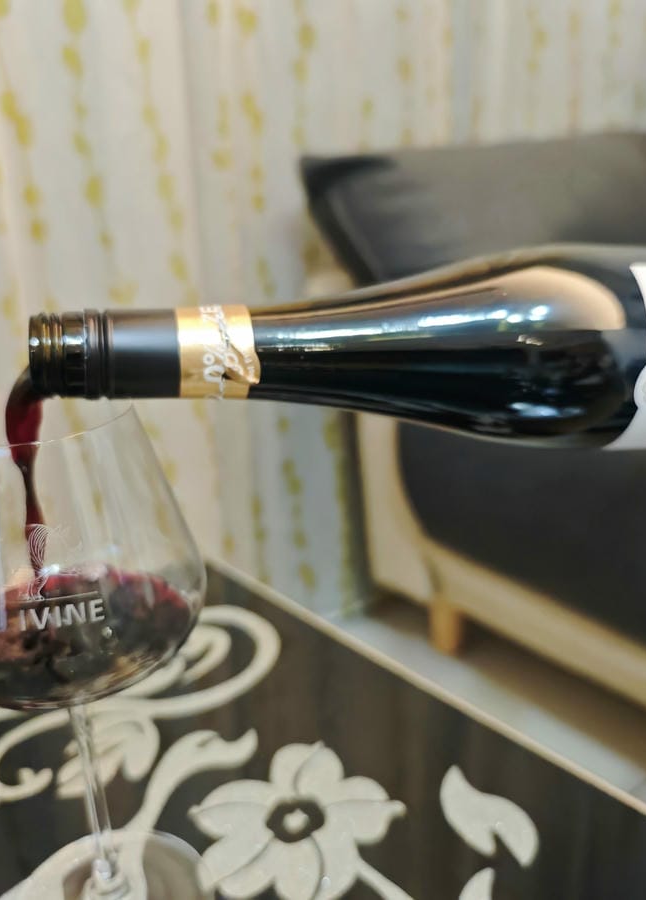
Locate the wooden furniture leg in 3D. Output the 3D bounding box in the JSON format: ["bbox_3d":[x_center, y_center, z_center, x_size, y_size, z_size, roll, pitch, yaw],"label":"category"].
[{"bbox_3d":[0.196,0.275,1.265,0.045,0.080,0.045,-19,26,-38],"label":"wooden furniture leg"}]

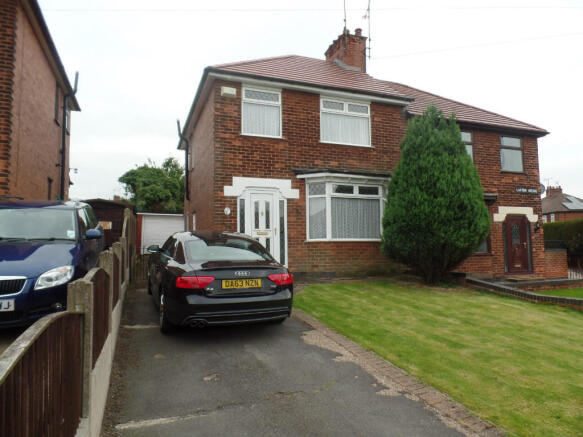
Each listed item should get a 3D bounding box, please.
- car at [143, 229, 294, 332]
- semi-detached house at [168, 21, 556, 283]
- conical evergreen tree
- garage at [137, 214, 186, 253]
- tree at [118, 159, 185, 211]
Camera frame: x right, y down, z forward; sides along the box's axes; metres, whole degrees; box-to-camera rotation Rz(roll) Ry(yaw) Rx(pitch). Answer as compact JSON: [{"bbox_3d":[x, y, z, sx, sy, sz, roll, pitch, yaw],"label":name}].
[{"bbox_3d":[-1.469,0.911,6.932,1.850,1.370,4.630,1,0,-23],"label":"car"},{"bbox_3d":[2.264,-2.544,14.856,12.100,9.500,7.700,1,-5,-21],"label":"semi-detached house"},{"bbox_3d":[3.716,-0.672,10.215,2.650,4.700,2.650,1,-5,-21],"label":"conical evergreen tree"},{"bbox_3d":[-6.545,1.094,20.285,2.700,2.250,5.000,1,-5,-25],"label":"garage"},{"bbox_3d":[-8.500,-0.776,25.806,5.600,6.800,5.600,1,-5,-21],"label":"tree"}]

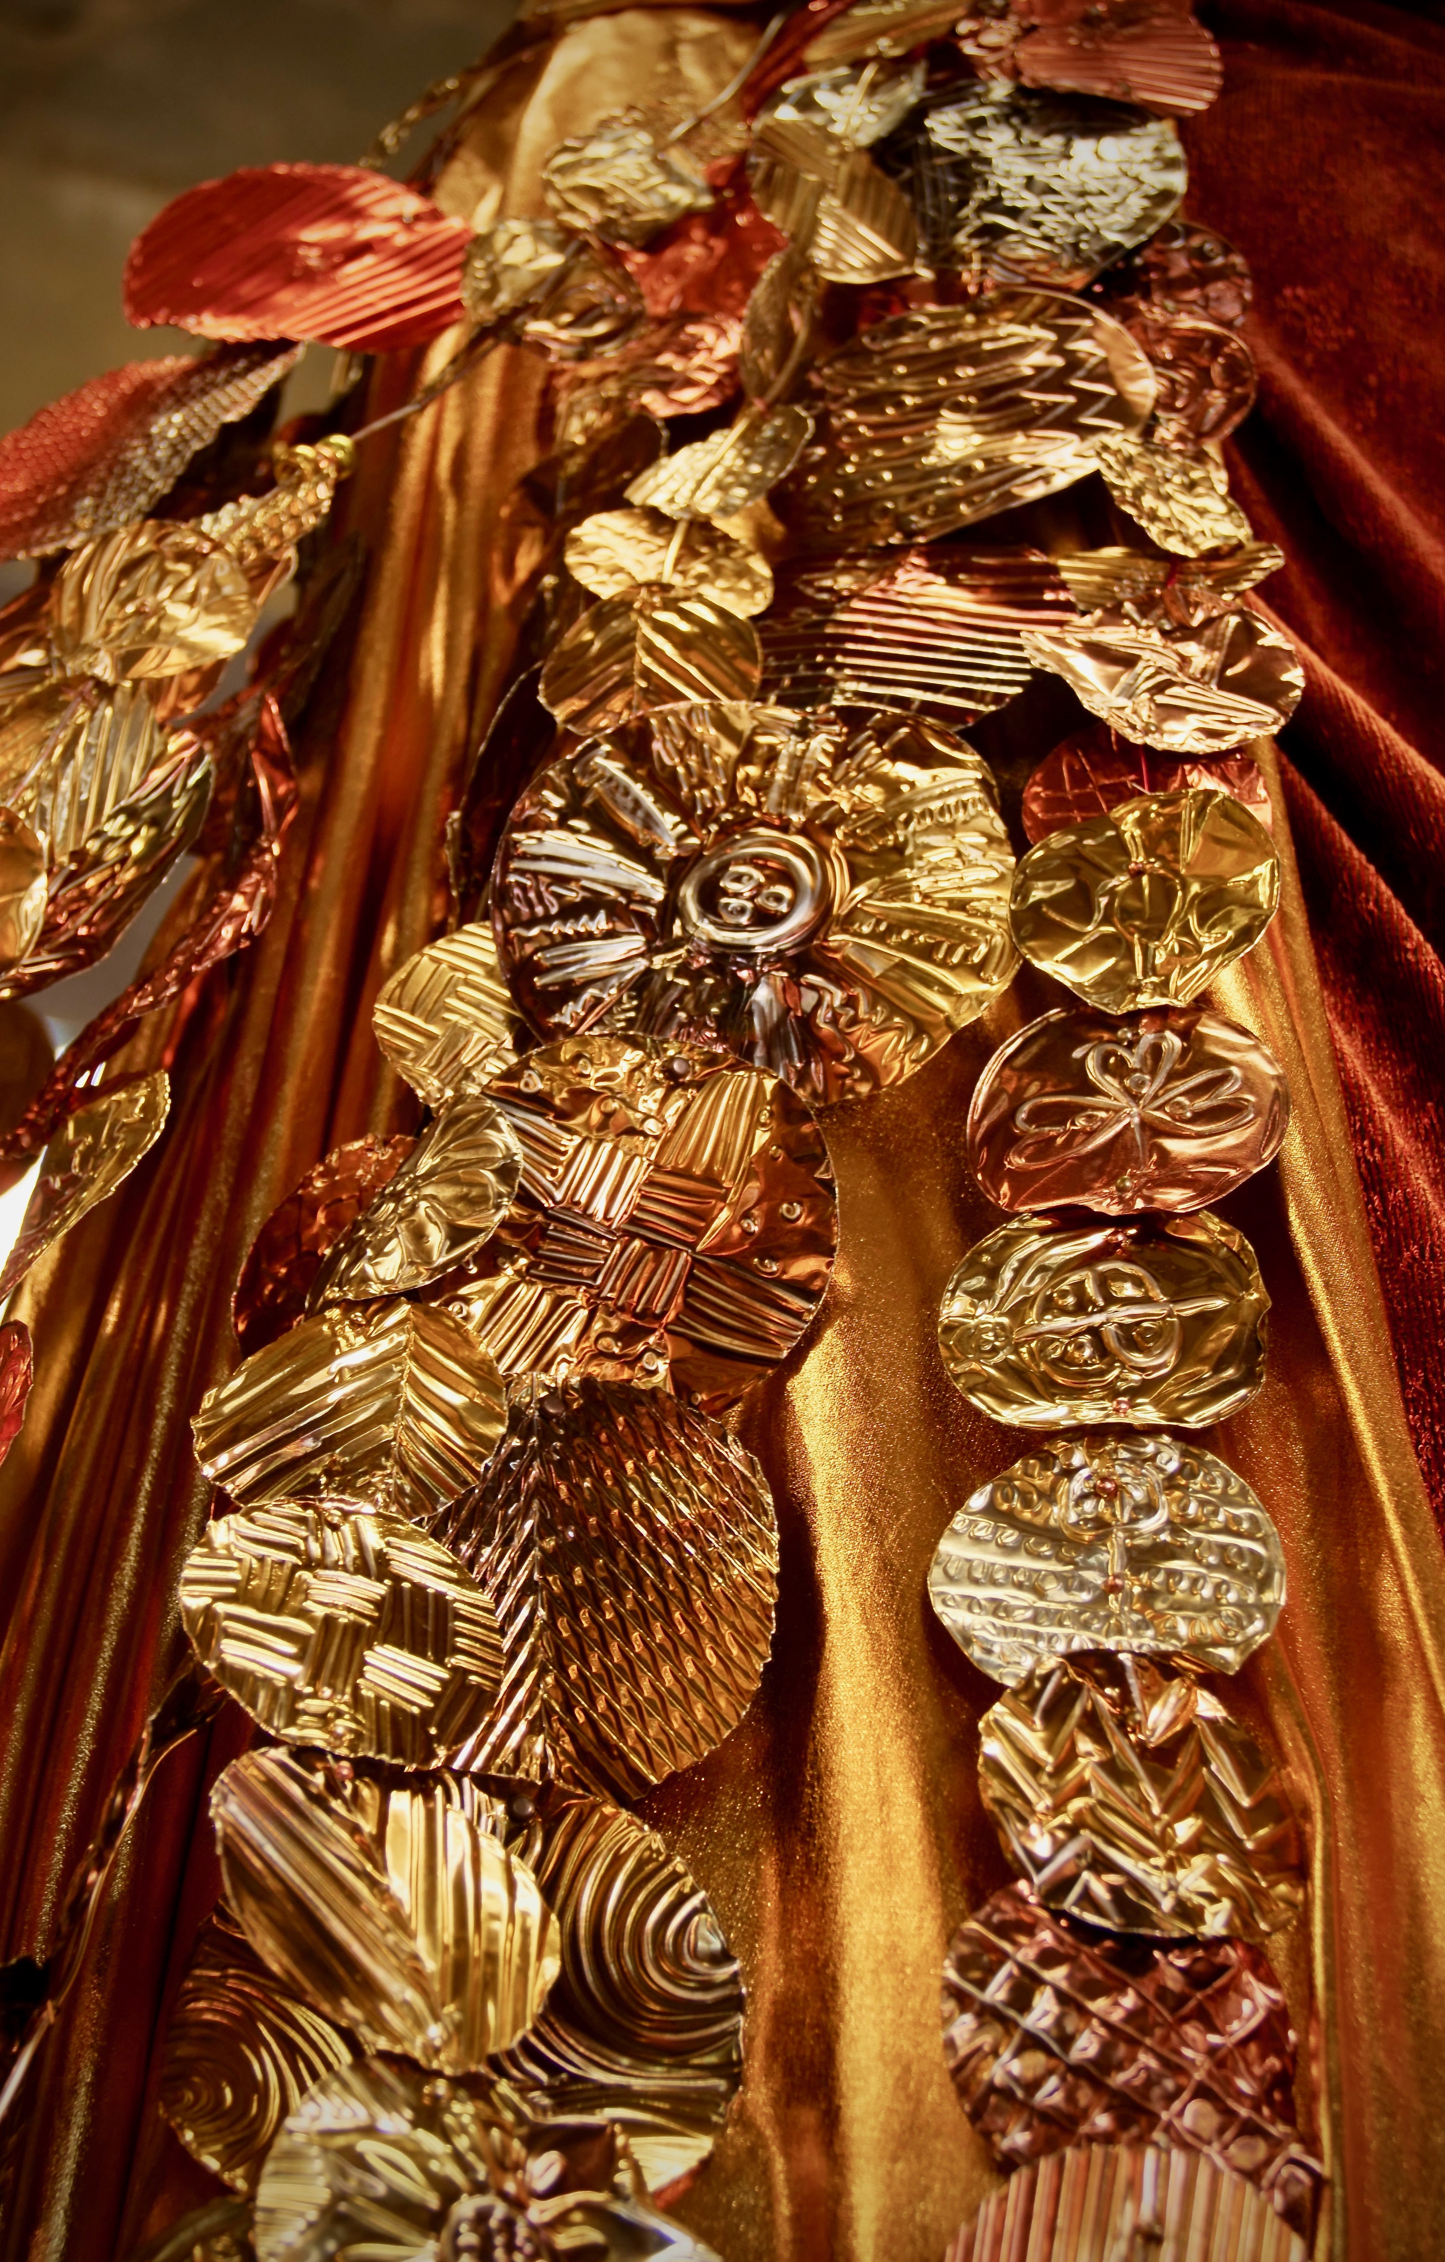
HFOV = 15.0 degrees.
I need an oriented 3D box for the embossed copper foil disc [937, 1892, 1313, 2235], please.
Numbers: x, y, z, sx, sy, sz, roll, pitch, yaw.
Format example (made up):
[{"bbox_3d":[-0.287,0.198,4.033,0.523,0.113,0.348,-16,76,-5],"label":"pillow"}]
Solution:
[{"bbox_3d":[0.072,0.162,0.958,0.066,0.070,0.008,0,-36,0],"label":"embossed copper foil disc"}]

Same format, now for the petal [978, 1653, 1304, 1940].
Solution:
[{"bbox_3d":[0.076,0.120,1.000,0.060,0.065,0.009,2,-38,-2],"label":"petal"}]

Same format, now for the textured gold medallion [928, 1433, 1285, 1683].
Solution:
[{"bbox_3d":[0.073,0.081,1.039,0.068,0.065,0.007,0,-47,0],"label":"textured gold medallion"}]

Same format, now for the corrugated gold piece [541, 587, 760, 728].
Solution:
[{"bbox_3d":[-0.016,-0.104,1.224,0.050,0.054,0.007,0,-46,0],"label":"corrugated gold piece"}]

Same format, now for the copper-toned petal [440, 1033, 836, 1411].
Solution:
[{"bbox_3d":[-0.017,0.018,1.102,0.080,0.093,0.009,0,-37,0],"label":"copper-toned petal"}]

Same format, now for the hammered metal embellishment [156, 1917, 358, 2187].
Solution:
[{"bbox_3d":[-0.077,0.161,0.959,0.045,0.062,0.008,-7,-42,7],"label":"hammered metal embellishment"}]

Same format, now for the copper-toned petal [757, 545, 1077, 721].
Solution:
[{"bbox_3d":[0.040,-0.112,1.232,0.083,0.072,0.009,0,-47,0],"label":"copper-toned petal"}]

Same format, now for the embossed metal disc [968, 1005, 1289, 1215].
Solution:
[{"bbox_3d":[0.083,-0.004,1.125,0.066,0.064,0.007,2,-47,-2],"label":"embossed metal disc"}]

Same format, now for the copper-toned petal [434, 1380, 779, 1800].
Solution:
[{"bbox_3d":[-0.030,0.087,1.033,0.084,0.100,0.010,-3,-42,4],"label":"copper-toned petal"}]

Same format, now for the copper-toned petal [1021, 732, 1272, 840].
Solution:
[{"bbox_3d":[0.092,-0.069,1.189,0.056,0.057,0.006,4,-48,-3],"label":"copper-toned petal"}]

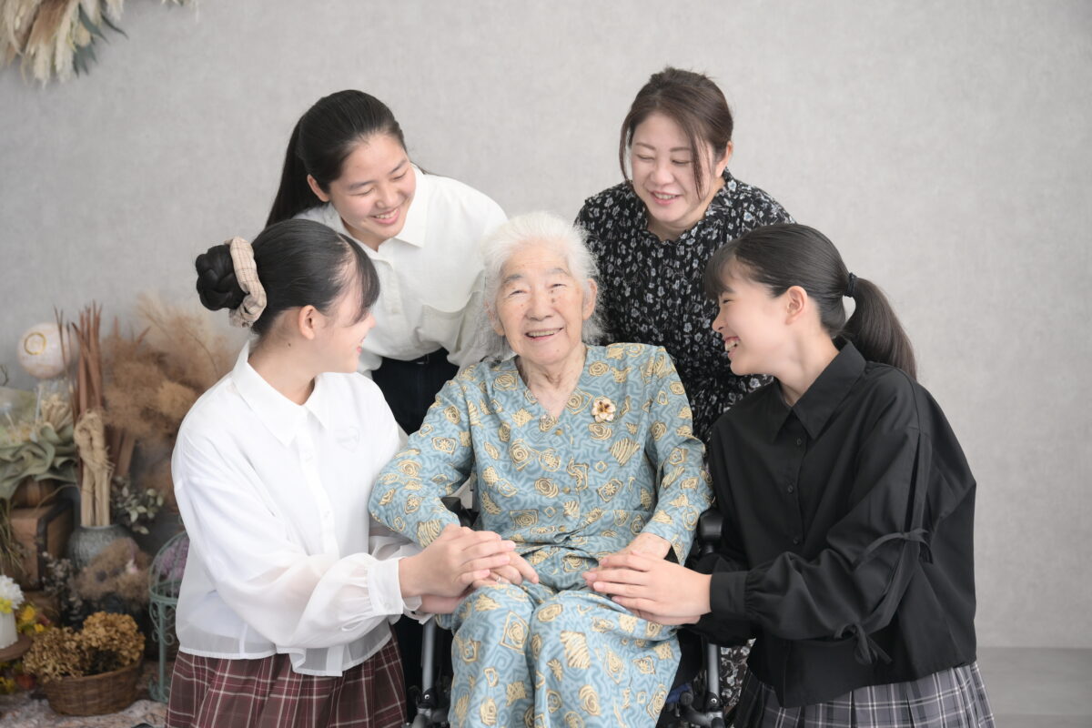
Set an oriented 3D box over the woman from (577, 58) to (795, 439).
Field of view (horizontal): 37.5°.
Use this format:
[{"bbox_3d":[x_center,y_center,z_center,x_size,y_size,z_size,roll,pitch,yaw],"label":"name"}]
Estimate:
[{"bbox_3d":[0.250,0.185,2.866,0.460,1.380,0.580,0,2,10],"label":"woman"}]

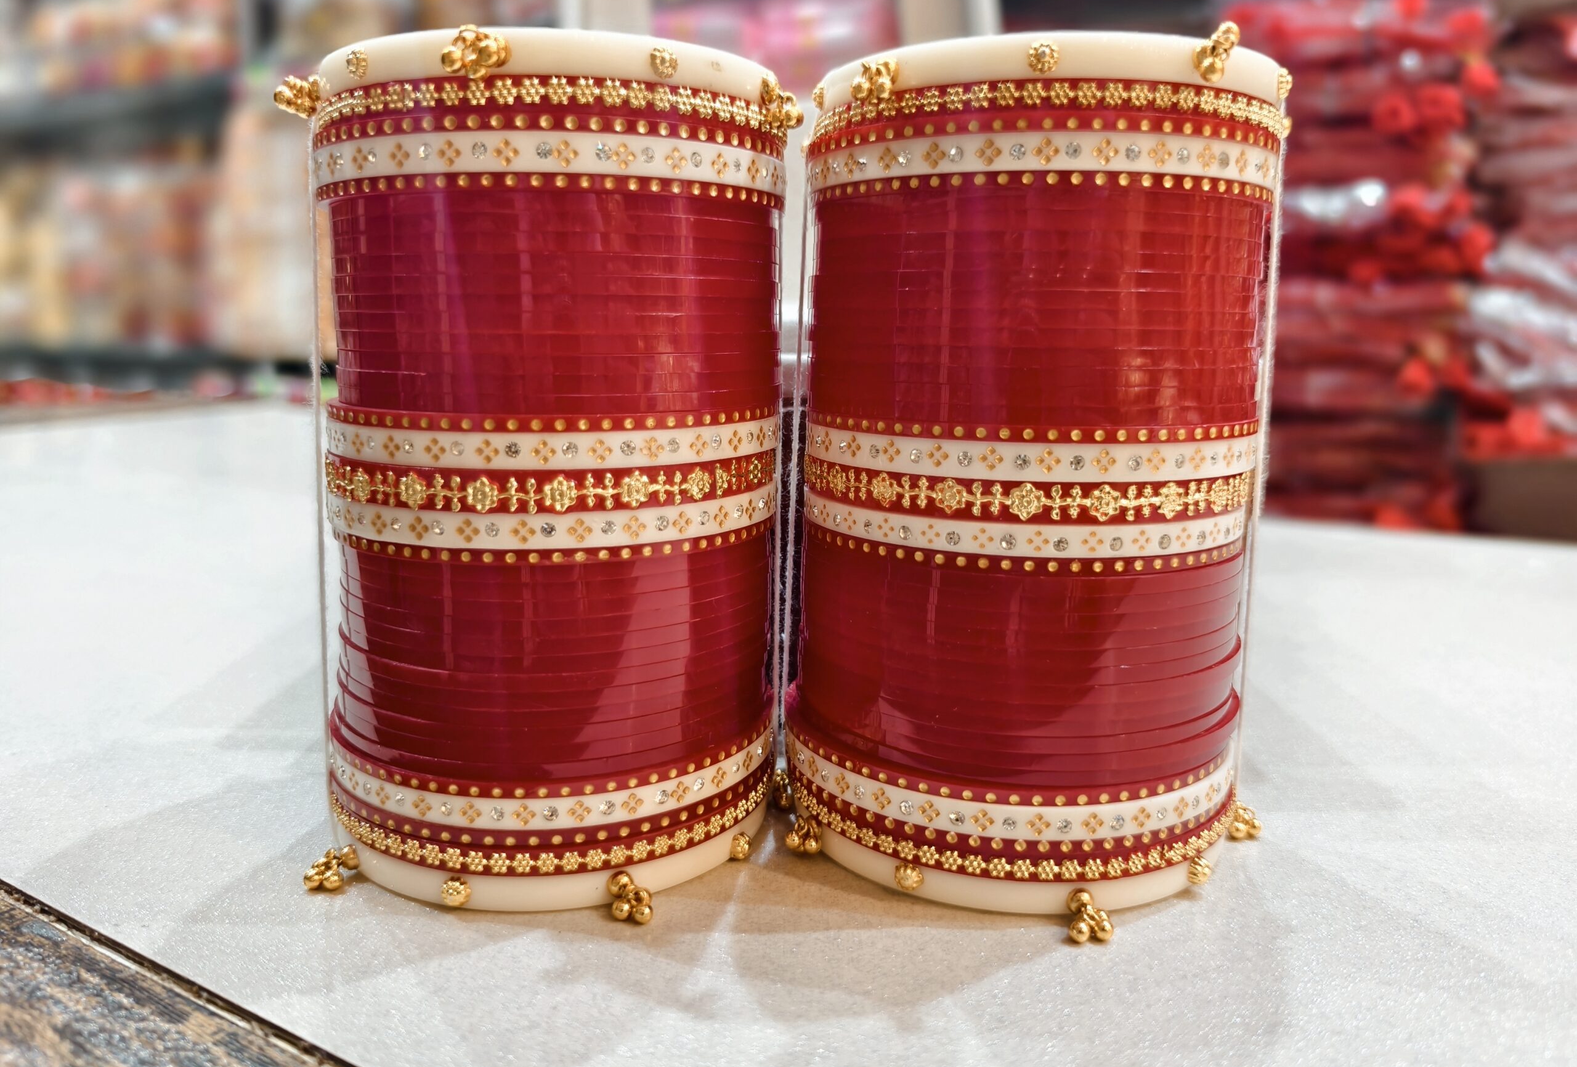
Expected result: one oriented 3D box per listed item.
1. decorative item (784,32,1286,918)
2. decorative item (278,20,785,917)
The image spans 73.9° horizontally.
[{"bbox_3d":[0.038,-0.010,0.177,0.078,0.121,0.078,1,11,0],"label":"decorative item"},{"bbox_3d":[-0.039,-0.011,0.177,0.078,0.121,0.078,1,11,0],"label":"decorative item"}]

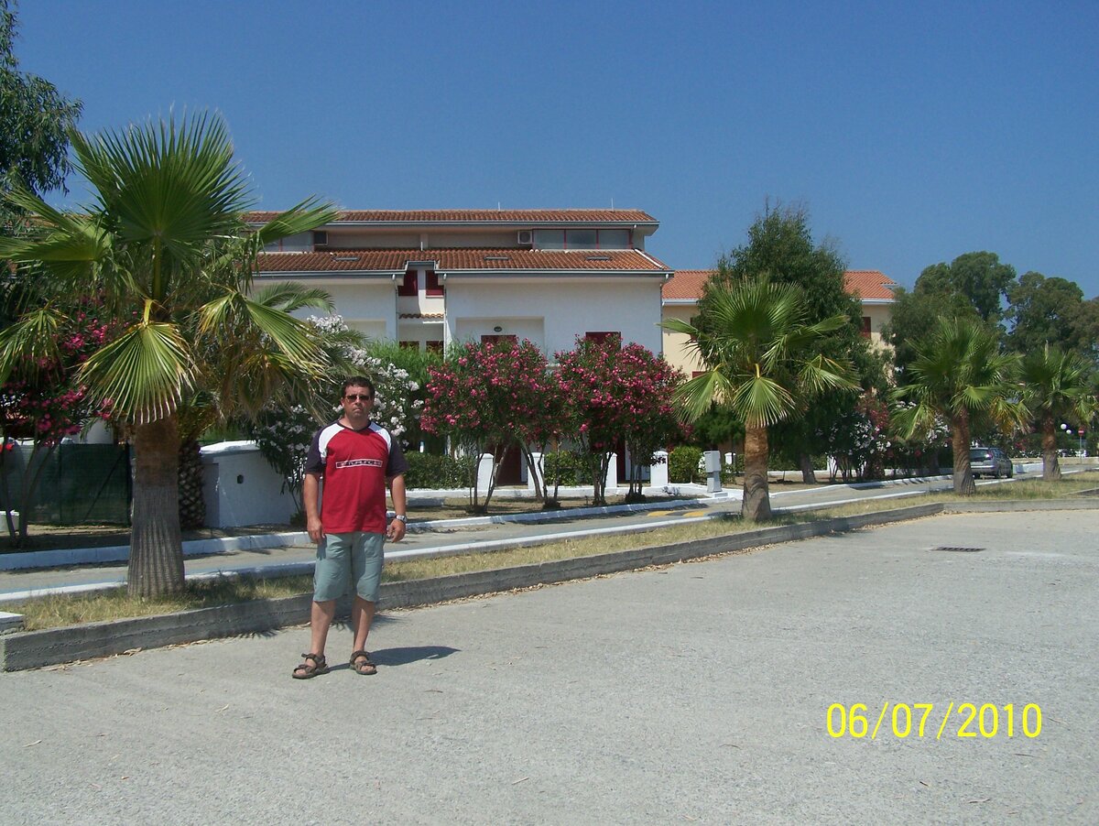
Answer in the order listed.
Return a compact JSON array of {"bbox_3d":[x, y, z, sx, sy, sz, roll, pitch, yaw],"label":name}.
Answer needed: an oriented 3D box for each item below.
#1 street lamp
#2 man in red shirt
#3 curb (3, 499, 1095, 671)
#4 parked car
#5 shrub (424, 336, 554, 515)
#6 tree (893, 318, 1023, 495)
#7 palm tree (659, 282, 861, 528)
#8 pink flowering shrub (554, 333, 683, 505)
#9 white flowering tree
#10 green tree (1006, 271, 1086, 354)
[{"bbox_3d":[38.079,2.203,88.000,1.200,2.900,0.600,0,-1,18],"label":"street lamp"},{"bbox_3d":[-1.182,0.669,7.200,0.650,1.760,0.400,0,-1,-7],"label":"man in red shirt"},{"bbox_3d":[3.220,1.653,16.441,2.026,0.240,22.585,-1,-2,40],"label":"curb"},{"bbox_3d":[22.526,2.539,62.000,1.800,1.600,4.400,-1,-2,33],"label":"parked car"},{"bbox_3d":[-1.123,0.231,22.600,2.450,3.200,2.450,0,-1,0],"label":"shrub"},{"bbox_3d":[9.076,-0.163,26.800,2.800,3.850,2.800,0,-1,0],"label":"tree"},{"bbox_3d":[3.108,-0.181,17.700,2.750,3.500,2.750,0,-1,0],"label":"palm tree"},{"bbox_3d":[1.485,0.107,25.600,2.600,3.500,2.600,0,-1,0],"label":"pink flowering shrub"},{"bbox_3d":[-3.751,0.040,21.000,2.950,3.450,2.800,0,-1,0],"label":"white flowering tree"},{"bbox_3d":[41.148,-3.830,100.000,7.200,15.500,7.000,0,-1,0],"label":"green tree"}]

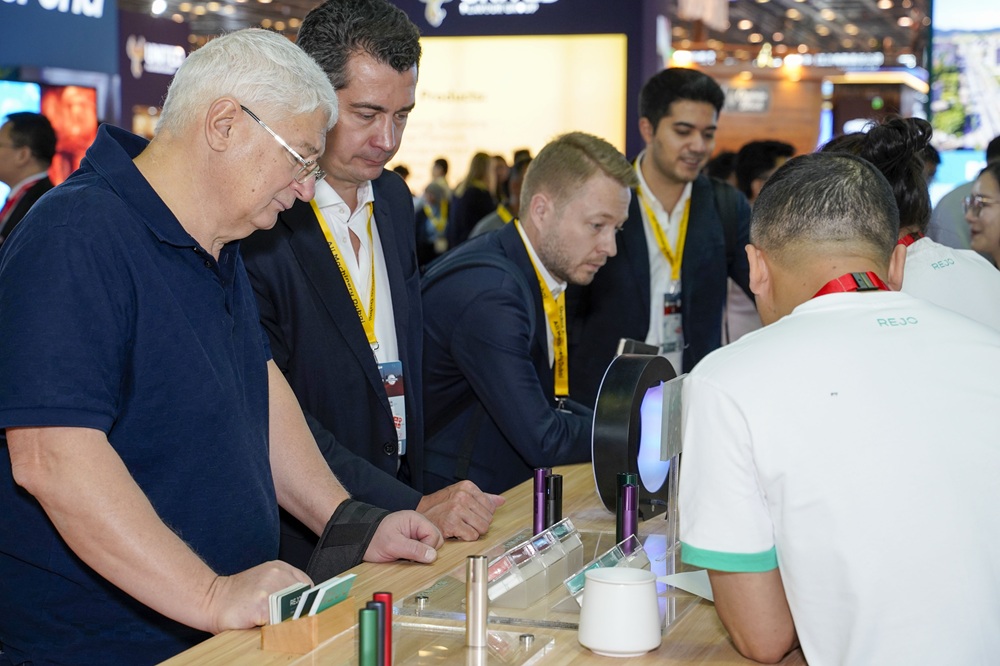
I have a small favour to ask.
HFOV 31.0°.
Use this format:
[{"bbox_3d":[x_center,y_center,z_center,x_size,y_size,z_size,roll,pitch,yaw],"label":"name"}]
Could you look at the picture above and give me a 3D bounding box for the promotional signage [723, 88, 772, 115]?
[{"bbox_3d":[3.085,-2.898,22.500,0.610,0.370,0.050,1,5,6],"label":"promotional signage"}]

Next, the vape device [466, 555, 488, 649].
[{"bbox_3d":[-0.022,0.265,1.786,0.021,0.088,0.021,0,5,-6],"label":"vape device"}]

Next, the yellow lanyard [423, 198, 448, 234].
[{"bbox_3d":[-0.532,-0.993,15.000,0.200,0.330,0.140,1,5,9],"label":"yellow lanyard"}]

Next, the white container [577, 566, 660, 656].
[{"bbox_3d":[0.122,0.282,1.817,0.084,0.078,0.084,1,5,0],"label":"white container"}]

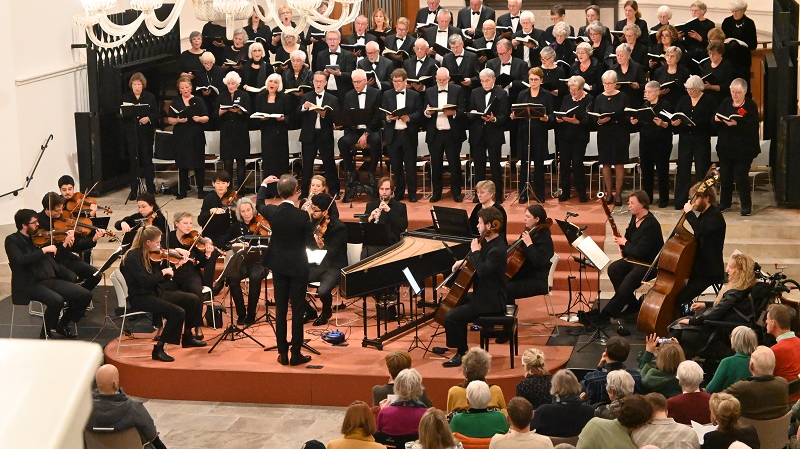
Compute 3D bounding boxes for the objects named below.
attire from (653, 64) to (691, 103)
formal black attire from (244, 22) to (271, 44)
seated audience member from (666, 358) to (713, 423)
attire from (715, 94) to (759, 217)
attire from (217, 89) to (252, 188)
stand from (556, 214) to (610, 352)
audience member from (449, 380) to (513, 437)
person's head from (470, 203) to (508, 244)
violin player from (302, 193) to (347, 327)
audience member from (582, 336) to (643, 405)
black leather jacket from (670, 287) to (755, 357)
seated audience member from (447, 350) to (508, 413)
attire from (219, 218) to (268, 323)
[{"bbox_3d":[3.505,-1.376,21.591,0.480,1.350,0.400,3,10,25],"label":"attire"},{"bbox_3d":[-2.182,-2.449,25.804,0.460,1.380,0.320,-1,9,0],"label":"formal black attire"},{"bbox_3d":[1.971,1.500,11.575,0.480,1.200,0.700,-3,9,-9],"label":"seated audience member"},{"bbox_3d":[4.160,-0.888,20.600,0.540,1.410,0.380,2,9,21],"label":"attire"},{"bbox_3d":[-2.348,-1.171,23.363,0.500,1.474,0.400,-2,10,-5],"label":"attire"},{"bbox_3d":[1.801,0.605,15.750,0.500,1.120,0.520,1,9,12],"label":"stand"},{"bbox_3d":[0.531,1.621,11.490,0.450,1.220,0.800,-2,9,-3],"label":"audience member"},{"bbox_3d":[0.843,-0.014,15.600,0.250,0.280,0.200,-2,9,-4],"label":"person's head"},{"bbox_3d":[-0.761,0.348,16.800,0.520,1.300,0.700,5,11,36],"label":"violin player"},{"bbox_3d":[1.611,1.411,12.631,0.490,1.280,0.800,-3,10,-8],"label":"audience member"},{"bbox_3d":[2.738,0.847,14.550,0.700,0.640,0.520,0,9,5],"label":"black leather jacket"},{"bbox_3d":[0.576,1.469,12.535,0.460,1.250,0.800,-1,10,5],"label":"seated audience member"},{"bbox_3d":[-1.659,0.486,17.690,0.550,1.032,0.750,-2,10,-7],"label":"attire"}]

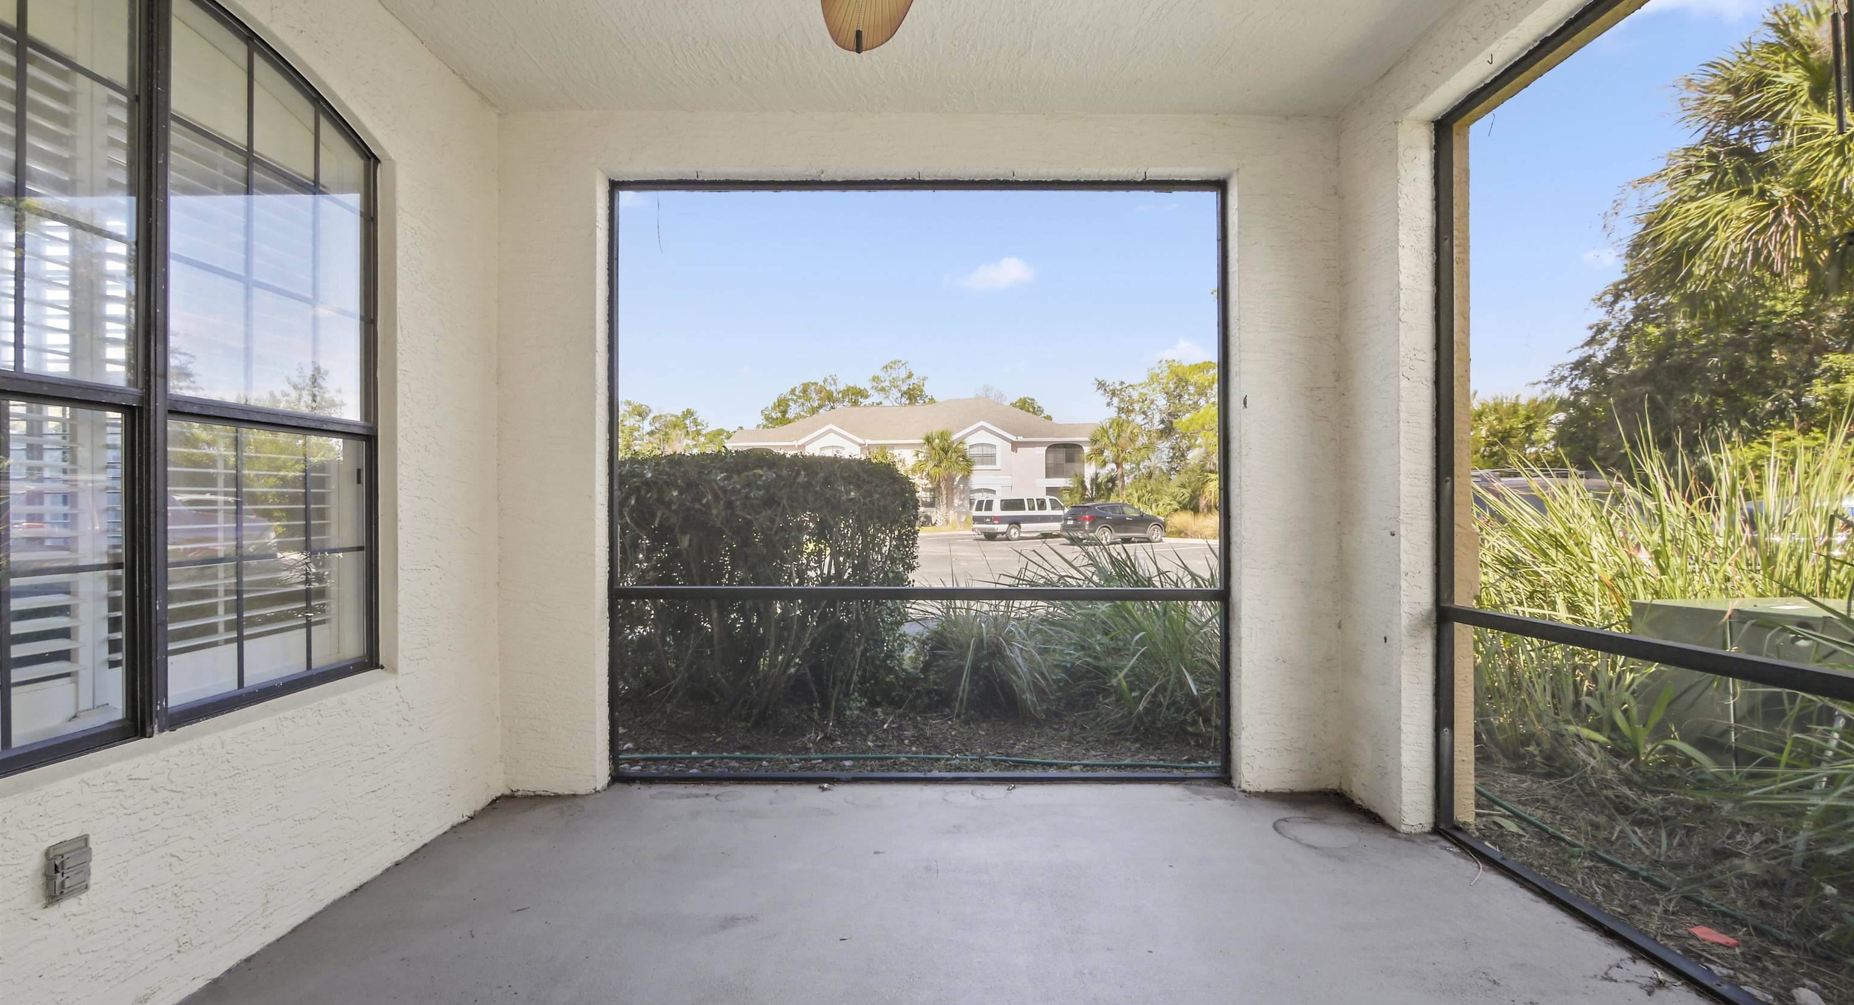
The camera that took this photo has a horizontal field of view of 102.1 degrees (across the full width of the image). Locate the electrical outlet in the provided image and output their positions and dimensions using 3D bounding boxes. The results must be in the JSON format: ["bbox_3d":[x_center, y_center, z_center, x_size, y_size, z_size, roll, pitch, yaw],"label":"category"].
[{"bbox_3d":[-1.745,0.747,1.523,0.025,0.112,0.068,0,0,0],"label":"electrical outlet"}]

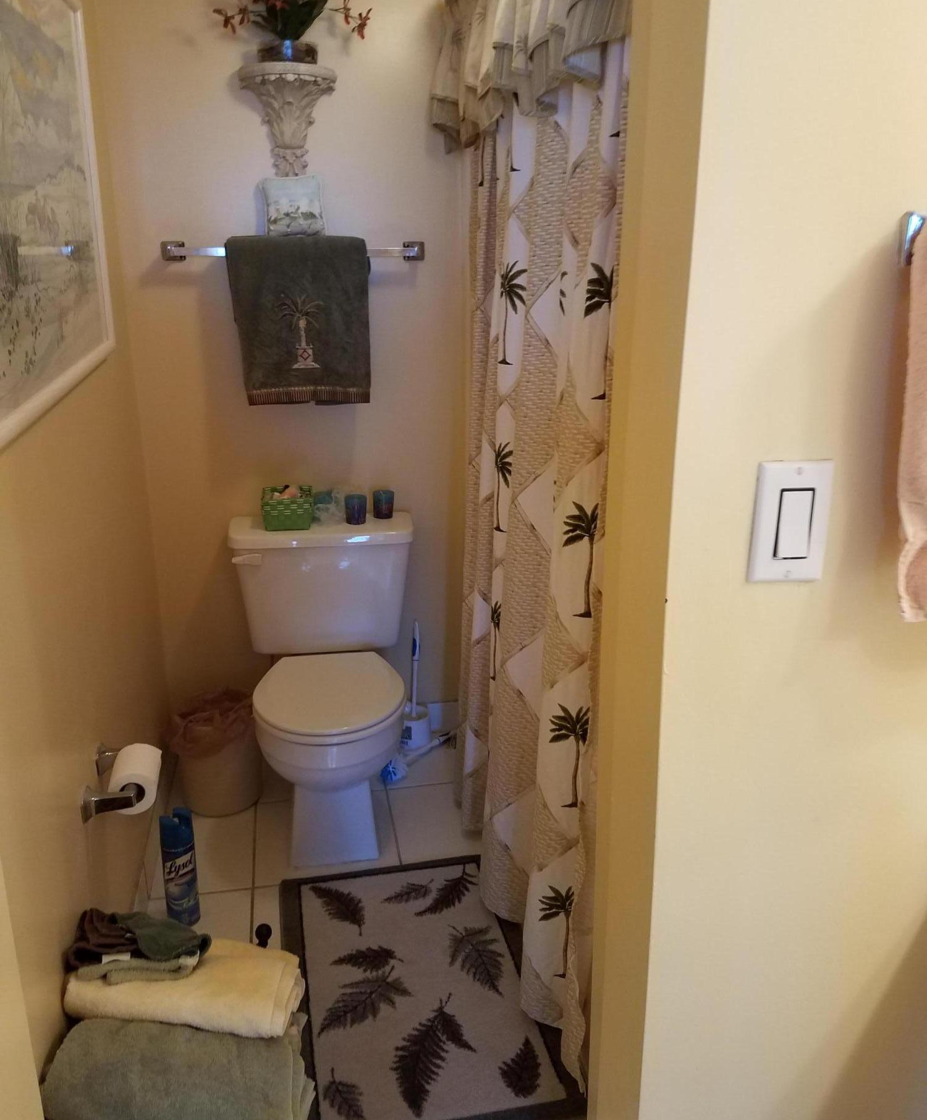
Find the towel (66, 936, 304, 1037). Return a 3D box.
[{"bbox_3d":[-0.385,0.597,1.304,0.305,0.075,0.140,1,19,6],"label":"towel"}]

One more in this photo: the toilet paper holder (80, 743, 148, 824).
[{"bbox_3d":[-0.606,0.386,1.622,0.082,0.052,0.195,-4,17,-10],"label":"toilet paper holder"}]

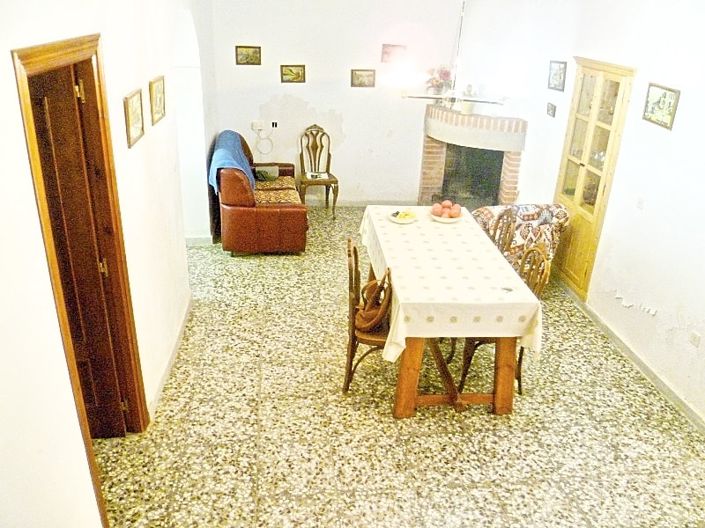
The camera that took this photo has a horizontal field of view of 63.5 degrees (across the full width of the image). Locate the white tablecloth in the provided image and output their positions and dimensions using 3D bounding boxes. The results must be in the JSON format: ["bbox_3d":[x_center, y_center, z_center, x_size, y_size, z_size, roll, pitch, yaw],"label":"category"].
[{"bbox_3d":[0.580,0.044,3.989,0.900,0.390,1.720,0,25,-6],"label":"white tablecloth"}]

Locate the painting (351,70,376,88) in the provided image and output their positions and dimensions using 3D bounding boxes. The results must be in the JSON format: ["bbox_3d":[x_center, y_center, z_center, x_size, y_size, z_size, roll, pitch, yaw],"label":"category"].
[{"bbox_3d":[0.122,-2.047,6.304,0.275,0.190,0.025,0,25,-6],"label":"painting"}]

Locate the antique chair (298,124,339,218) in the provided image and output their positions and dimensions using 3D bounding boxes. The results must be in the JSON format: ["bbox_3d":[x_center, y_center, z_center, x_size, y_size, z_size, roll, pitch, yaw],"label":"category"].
[{"bbox_3d":[-0.390,-1.032,6.446,0.450,1.000,0.500,-2,25,-8],"label":"antique chair"}]

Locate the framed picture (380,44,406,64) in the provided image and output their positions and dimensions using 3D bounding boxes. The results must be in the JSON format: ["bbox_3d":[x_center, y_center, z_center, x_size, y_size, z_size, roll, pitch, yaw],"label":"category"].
[{"bbox_3d":[0.455,-2.290,6.225,0.280,0.185,0.025,0,25,-6],"label":"framed picture"}]

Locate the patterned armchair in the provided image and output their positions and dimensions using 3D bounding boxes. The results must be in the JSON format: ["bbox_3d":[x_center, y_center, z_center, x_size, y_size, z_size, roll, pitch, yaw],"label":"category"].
[{"bbox_3d":[1.324,-0.258,5.132,0.880,0.820,0.860,0,25,-6],"label":"patterned armchair"}]

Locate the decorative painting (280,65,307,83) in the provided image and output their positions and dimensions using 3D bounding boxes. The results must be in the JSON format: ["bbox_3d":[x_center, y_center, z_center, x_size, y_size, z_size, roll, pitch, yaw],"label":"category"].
[{"bbox_3d":[-0.648,-2.071,6.214,0.270,0.180,0.025,0,25,-6],"label":"decorative painting"}]

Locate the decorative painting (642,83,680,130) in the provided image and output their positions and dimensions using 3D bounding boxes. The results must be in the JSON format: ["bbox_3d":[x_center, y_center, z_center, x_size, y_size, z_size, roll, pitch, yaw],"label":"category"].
[{"bbox_3d":[2.126,-1.097,3.950,0.025,0.250,0.350,0,25,-6],"label":"decorative painting"}]

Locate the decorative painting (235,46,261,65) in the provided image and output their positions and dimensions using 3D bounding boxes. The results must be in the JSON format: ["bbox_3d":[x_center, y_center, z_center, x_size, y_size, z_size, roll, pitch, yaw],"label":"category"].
[{"bbox_3d":[-1.109,-2.227,6.094,0.265,0.180,0.025,0,25,-6],"label":"decorative painting"}]

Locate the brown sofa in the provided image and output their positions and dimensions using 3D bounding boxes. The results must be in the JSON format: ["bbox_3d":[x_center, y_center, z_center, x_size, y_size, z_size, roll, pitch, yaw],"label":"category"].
[{"bbox_3d":[-0.961,-0.797,5.943,0.950,0.950,1.360,0,25,-6],"label":"brown sofa"}]

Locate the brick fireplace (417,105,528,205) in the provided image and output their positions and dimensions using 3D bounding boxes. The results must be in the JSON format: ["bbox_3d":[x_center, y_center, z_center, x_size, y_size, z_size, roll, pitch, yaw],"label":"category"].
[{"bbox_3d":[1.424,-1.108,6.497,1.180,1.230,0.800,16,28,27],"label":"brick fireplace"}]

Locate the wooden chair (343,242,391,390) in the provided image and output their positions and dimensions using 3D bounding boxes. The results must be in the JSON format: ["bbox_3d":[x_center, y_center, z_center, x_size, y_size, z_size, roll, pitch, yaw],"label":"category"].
[{"bbox_3d":[0.180,0.310,3.639,0.480,0.950,0.430,1,25,-2],"label":"wooden chair"}]

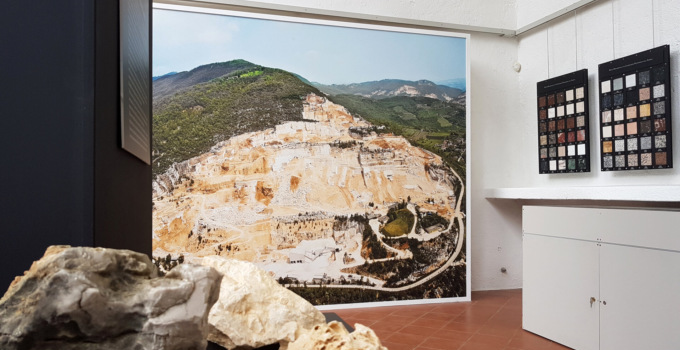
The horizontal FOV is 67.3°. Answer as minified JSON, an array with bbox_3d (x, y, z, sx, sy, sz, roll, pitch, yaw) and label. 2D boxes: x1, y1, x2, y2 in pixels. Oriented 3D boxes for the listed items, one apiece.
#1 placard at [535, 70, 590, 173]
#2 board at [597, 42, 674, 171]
[{"bbox_3d":[2.300,-0.518,5.278,0.036,1.000,0.700,0,-1,-17],"label":"placard"},{"bbox_3d":[2.546,-0.540,4.432,0.036,1.000,0.700,0,-1,-17],"label":"board"}]

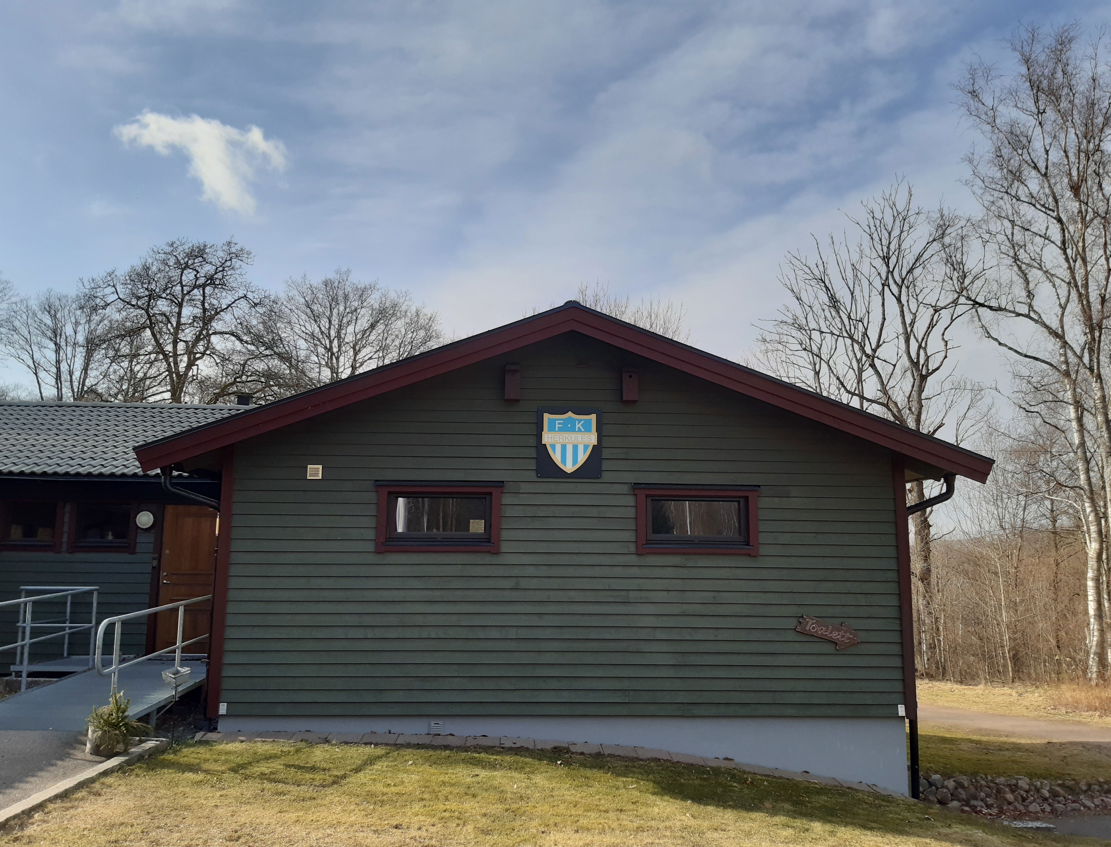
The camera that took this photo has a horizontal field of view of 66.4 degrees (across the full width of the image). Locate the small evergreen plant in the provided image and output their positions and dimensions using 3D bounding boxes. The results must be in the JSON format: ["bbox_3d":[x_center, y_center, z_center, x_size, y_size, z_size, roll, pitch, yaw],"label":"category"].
[{"bbox_3d":[-3.737,2.558,7.265,0.550,0.550,0.500,1,-8,-2],"label":"small evergreen plant"}]

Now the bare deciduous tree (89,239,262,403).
[{"bbox_3d":[-14.086,-0.320,30.839,6.599,13.231,6.269,1,-8,-2],"label":"bare deciduous tree"}]

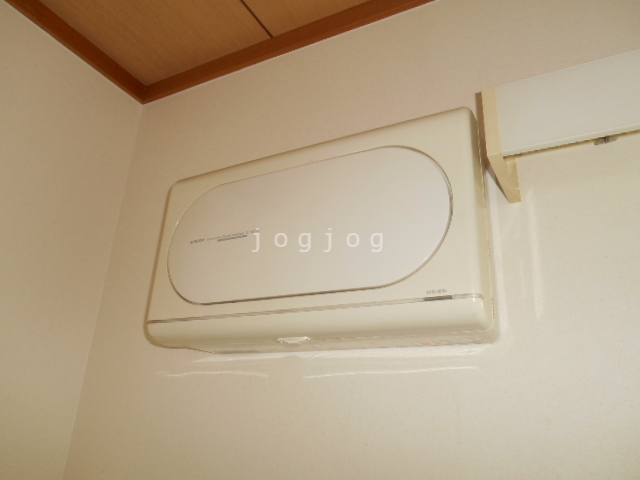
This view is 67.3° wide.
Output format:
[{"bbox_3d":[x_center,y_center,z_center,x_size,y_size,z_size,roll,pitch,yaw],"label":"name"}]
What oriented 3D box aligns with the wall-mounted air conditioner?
[{"bbox_3d":[-0.013,0.020,0.993,0.689,0.377,0.187,-9,-24,26],"label":"wall-mounted air conditioner"}]

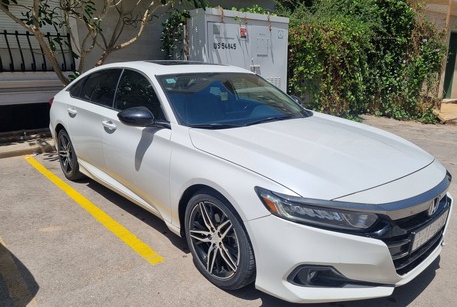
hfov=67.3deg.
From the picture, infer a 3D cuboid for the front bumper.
[{"bbox_3d":[0.997,0.476,2.285,1.850,0.530,0.680,-10,18,-41],"label":"front bumper"}]

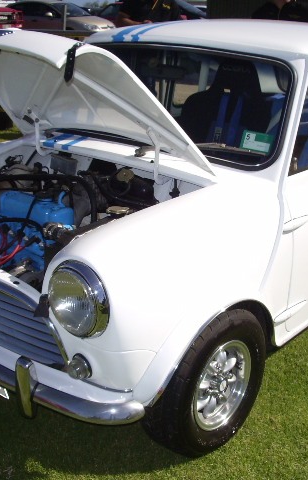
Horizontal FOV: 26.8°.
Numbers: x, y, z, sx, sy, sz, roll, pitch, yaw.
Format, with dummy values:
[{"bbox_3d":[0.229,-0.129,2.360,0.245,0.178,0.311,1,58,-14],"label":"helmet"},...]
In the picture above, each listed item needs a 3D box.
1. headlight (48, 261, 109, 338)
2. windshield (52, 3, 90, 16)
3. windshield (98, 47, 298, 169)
[{"bbox_3d":[-0.188,0.149,1.746,0.200,0.200,0.100,17,20,37],"label":"headlight"},{"bbox_3d":[-2.629,-7.286,20.500,0.800,0.150,1.380,43,34,12],"label":"windshield"},{"bbox_3d":[0.002,-0.559,2.537,1.150,0.430,0.110,17,-7,37],"label":"windshield"}]

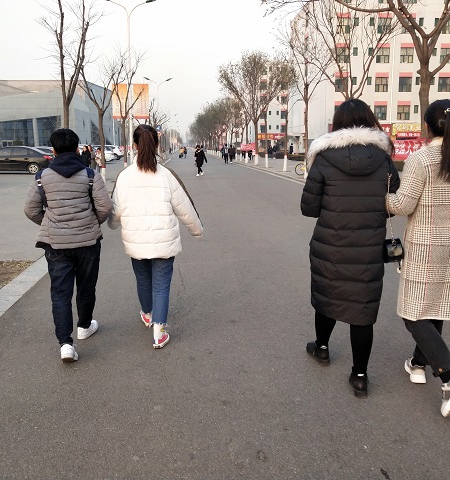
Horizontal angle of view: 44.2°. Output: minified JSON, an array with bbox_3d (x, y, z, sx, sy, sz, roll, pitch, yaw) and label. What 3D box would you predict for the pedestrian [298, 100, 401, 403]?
[{"bbox_3d":[0.808,0.028,3.555,0.630,1.750,0.580,-1,10,-6],"label":"pedestrian"}]

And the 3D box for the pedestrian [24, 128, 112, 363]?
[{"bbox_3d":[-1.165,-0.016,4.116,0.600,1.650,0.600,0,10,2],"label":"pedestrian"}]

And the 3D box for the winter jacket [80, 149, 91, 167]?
[{"bbox_3d":[-5.275,-3.107,20.976,0.340,0.720,0.460,-3,10,-20],"label":"winter jacket"}]

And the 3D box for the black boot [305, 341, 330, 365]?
[{"bbox_3d":[0.636,0.763,3.823,0.105,0.125,0.260,-3,10,-21],"label":"black boot"}]

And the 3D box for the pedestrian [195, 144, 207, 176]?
[{"bbox_3d":[-1.166,-3.989,27.521,0.520,1.620,0.500,5,11,28],"label":"pedestrian"}]

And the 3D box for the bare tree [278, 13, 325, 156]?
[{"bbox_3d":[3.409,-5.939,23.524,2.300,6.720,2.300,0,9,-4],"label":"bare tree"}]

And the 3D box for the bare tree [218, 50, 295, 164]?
[{"bbox_3d":[2.409,-9.967,42.429,6.100,8.400,6.000,0,10,0],"label":"bare tree"}]

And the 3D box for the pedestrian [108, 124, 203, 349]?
[{"bbox_3d":[-0.531,-0.057,4.276,0.690,1.630,0.620,0,9,-4],"label":"pedestrian"}]

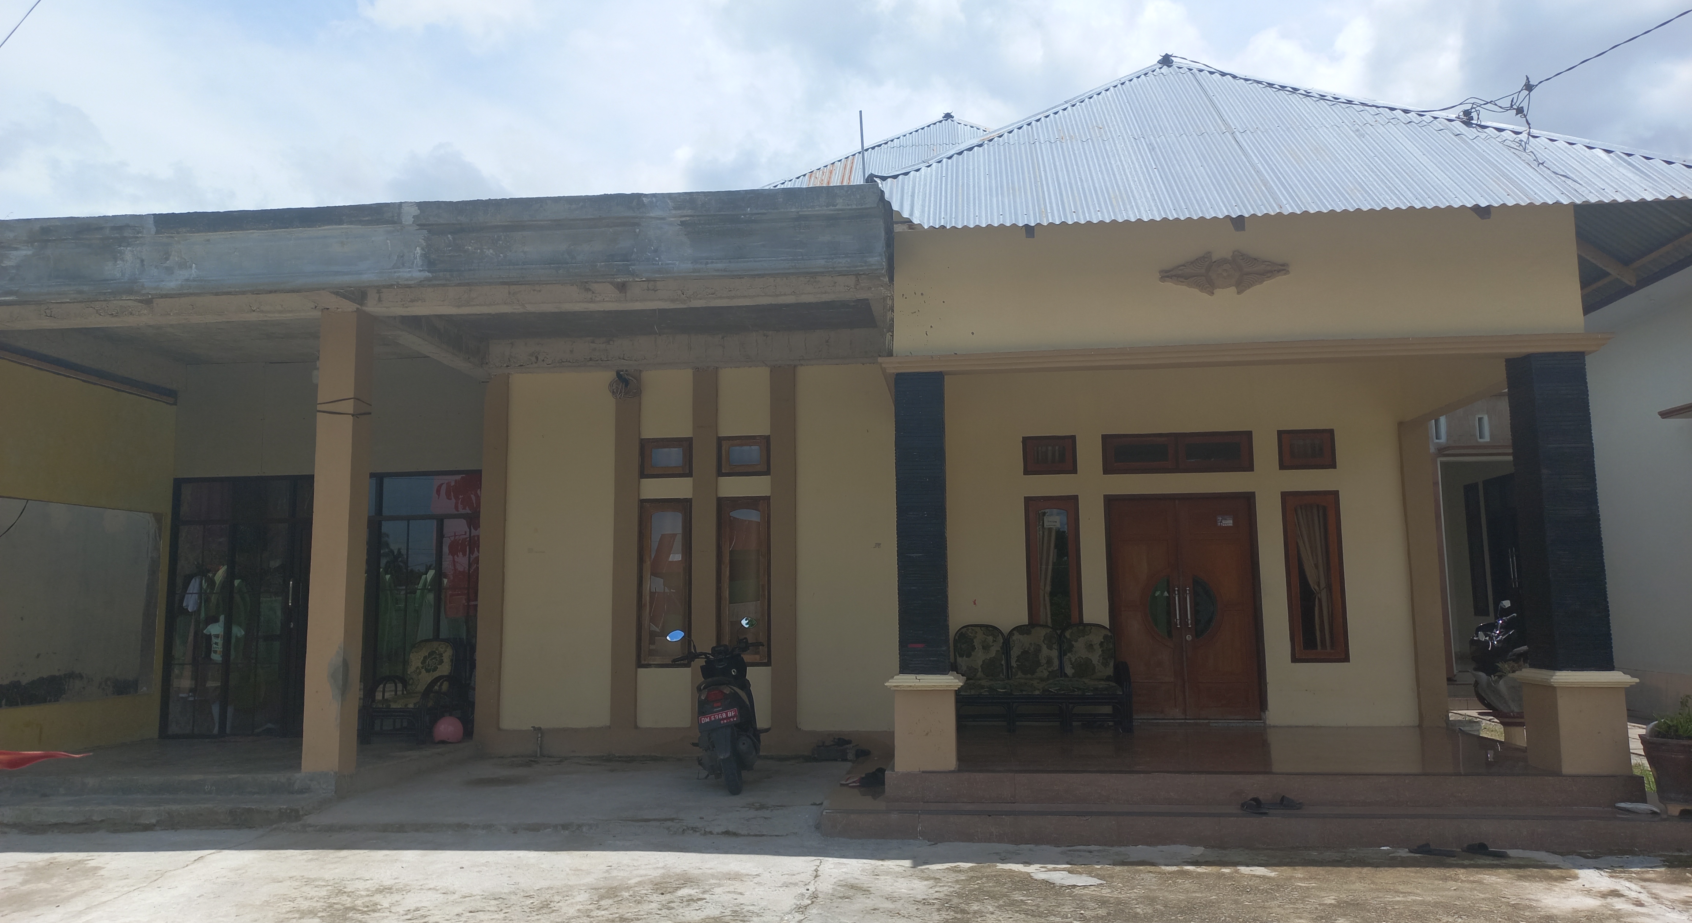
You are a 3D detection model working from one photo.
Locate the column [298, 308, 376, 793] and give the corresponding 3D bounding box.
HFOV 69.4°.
[{"bbox_3d":[-3.895,0.575,9.421,0.289,3.512,0.303,-1,-7,6],"label":"column"}]

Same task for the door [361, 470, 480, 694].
[{"bbox_3d":[-4.048,1.334,11.606,1.169,2.467,0.092,-1,-7,6],"label":"door"}]

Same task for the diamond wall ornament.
[{"bbox_3d":[2.543,-1.276,8.193,0.848,0.310,0.063,-1,-7,6],"label":"diamond wall ornament"}]

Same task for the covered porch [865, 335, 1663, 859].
[{"bbox_3d":[2.617,0.973,9.249,4.949,3.103,3.680,-1,-7,6],"label":"covered porch"}]

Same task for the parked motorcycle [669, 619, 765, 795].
[{"bbox_3d":[-0.923,1.912,9.678,0.740,1.190,1.870,-1,-7,1],"label":"parked motorcycle"}]

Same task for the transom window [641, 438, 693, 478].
[{"bbox_3d":[-1.635,-0.026,11.219,0.488,0.369,0.106,-1,-7,6],"label":"transom window"}]

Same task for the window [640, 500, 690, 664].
[{"bbox_3d":[-1.619,1.093,11.080,0.489,1.510,0.106,-1,-7,6],"label":"window"}]

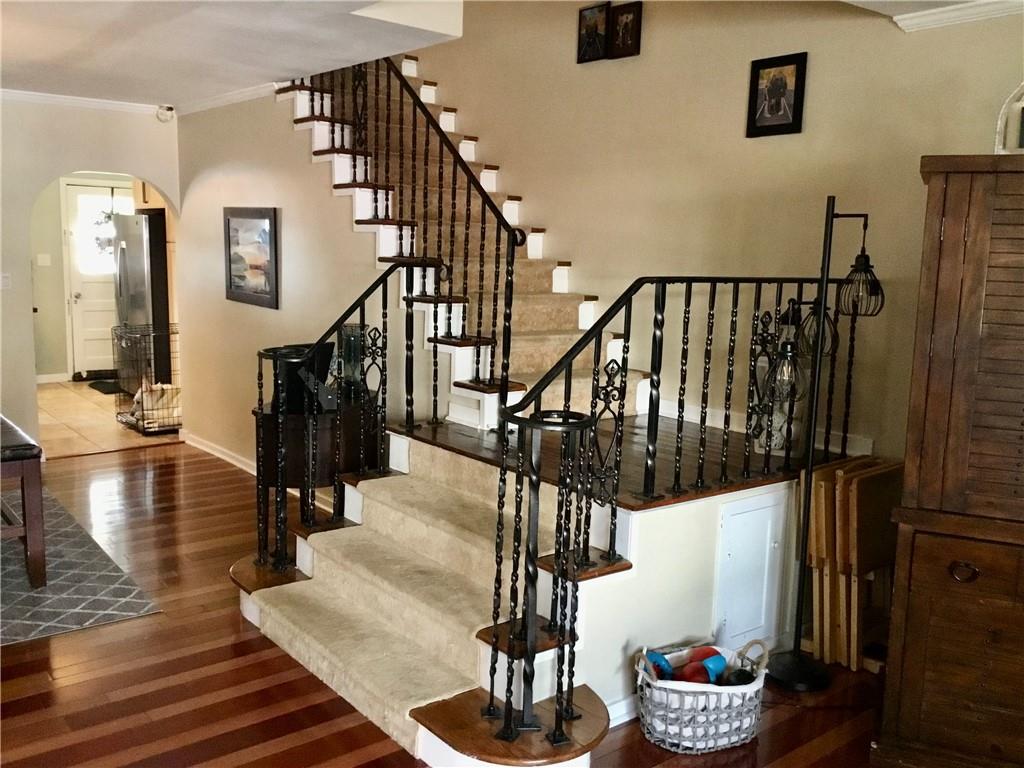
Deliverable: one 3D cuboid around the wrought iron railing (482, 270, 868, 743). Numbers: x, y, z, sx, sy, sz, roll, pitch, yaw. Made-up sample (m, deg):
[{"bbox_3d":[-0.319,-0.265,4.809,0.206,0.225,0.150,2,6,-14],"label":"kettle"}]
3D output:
[{"bbox_3d":[0.736,0.286,3.090,2.019,1.278,0.328,-4,10,-38],"label":"wrought iron railing"}]

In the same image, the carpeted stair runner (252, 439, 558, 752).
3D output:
[{"bbox_3d":[-0.377,0.675,3.328,0.715,0.723,1.147,-4,10,-38],"label":"carpeted stair runner"}]

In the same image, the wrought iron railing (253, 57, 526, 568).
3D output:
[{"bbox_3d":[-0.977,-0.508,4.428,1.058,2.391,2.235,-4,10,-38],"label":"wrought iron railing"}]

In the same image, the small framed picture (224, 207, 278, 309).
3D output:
[{"bbox_3d":[-1.704,-0.826,5.936,0.030,0.618,0.812,-4,10,-38],"label":"small framed picture"}]

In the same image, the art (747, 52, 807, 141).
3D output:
[{"bbox_3d":[1.157,-1.268,4.038,0.025,0.338,0.292,-4,10,-38],"label":"art"}]

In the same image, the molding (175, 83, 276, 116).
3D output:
[{"bbox_3d":[-1.961,-1.890,6.123,0.070,0.077,1.743,-4,10,-38],"label":"molding"}]

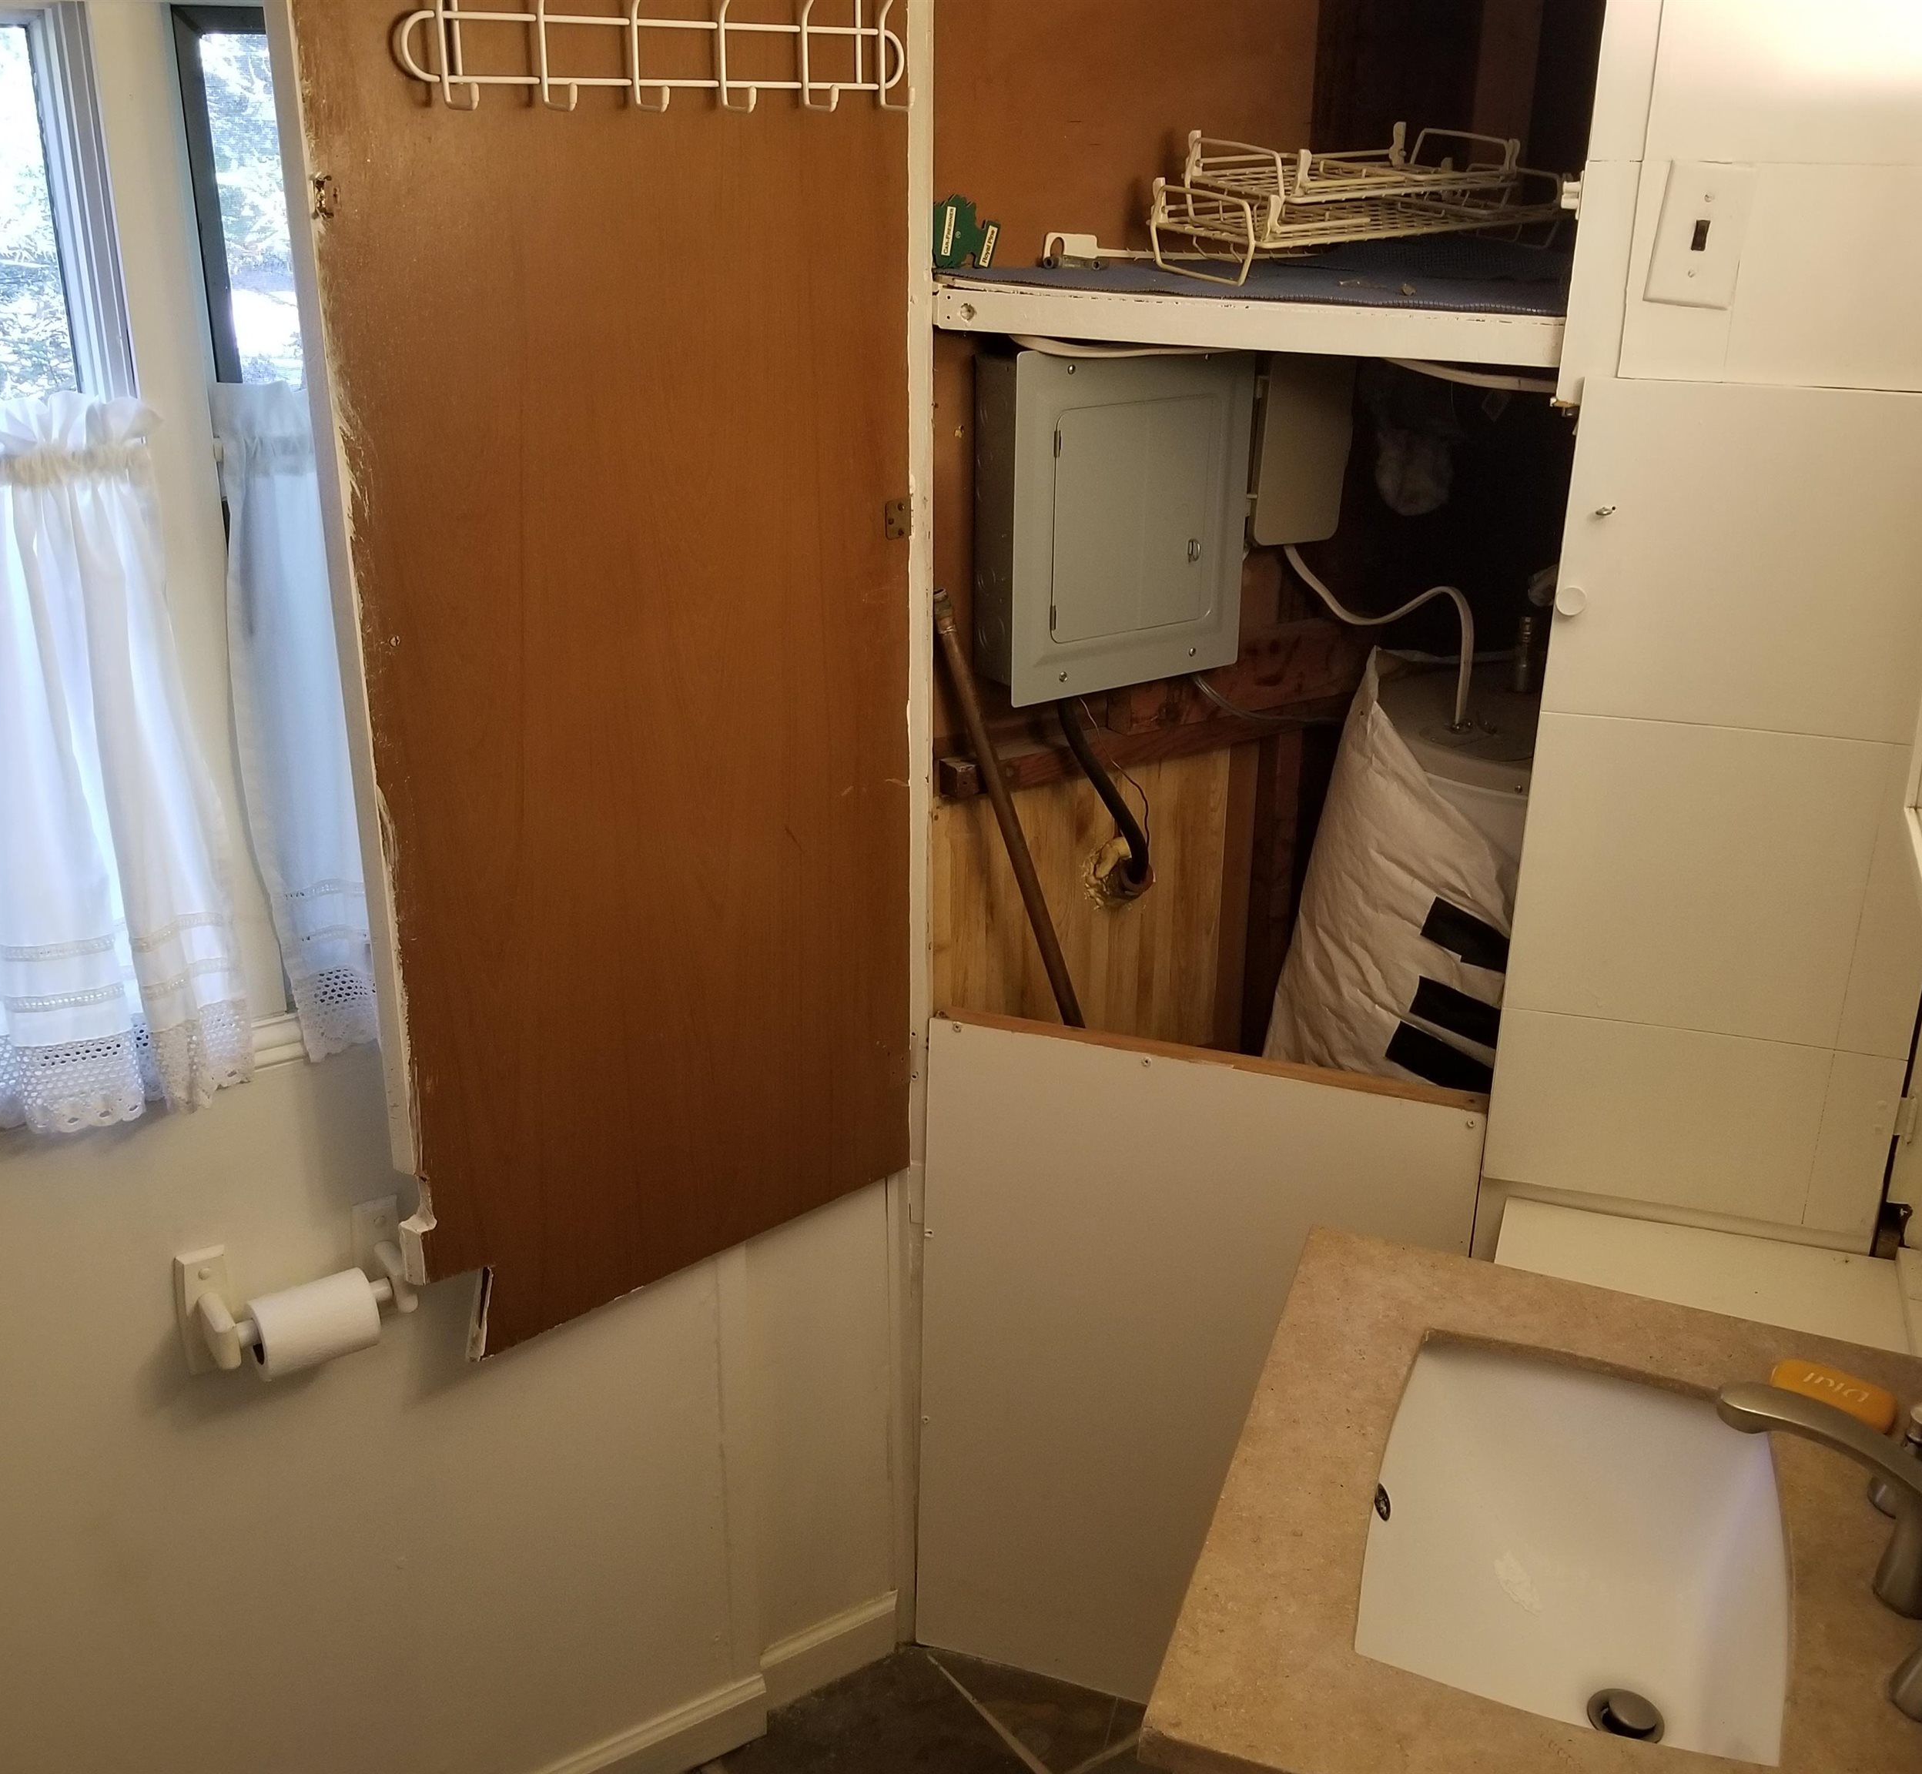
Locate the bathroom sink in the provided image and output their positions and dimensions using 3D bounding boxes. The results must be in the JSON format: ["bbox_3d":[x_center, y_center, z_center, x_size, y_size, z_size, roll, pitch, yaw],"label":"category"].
[{"bbox_3d":[0.455,0.552,1.346,0.305,0.155,0.430,9,21,21],"label":"bathroom sink"}]

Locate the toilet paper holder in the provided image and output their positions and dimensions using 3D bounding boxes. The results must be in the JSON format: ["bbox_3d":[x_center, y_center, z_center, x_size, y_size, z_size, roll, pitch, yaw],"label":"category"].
[{"bbox_3d":[-0.611,0.394,1.666,0.206,0.124,0.090,-11,23,-31],"label":"toilet paper holder"}]

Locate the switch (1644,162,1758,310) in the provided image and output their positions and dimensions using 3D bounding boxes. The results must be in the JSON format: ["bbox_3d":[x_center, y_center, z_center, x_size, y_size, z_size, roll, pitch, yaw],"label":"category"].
[{"bbox_3d":[0.629,-0.554,1.512,0.071,0.115,0.015,12,22,18],"label":"switch"}]

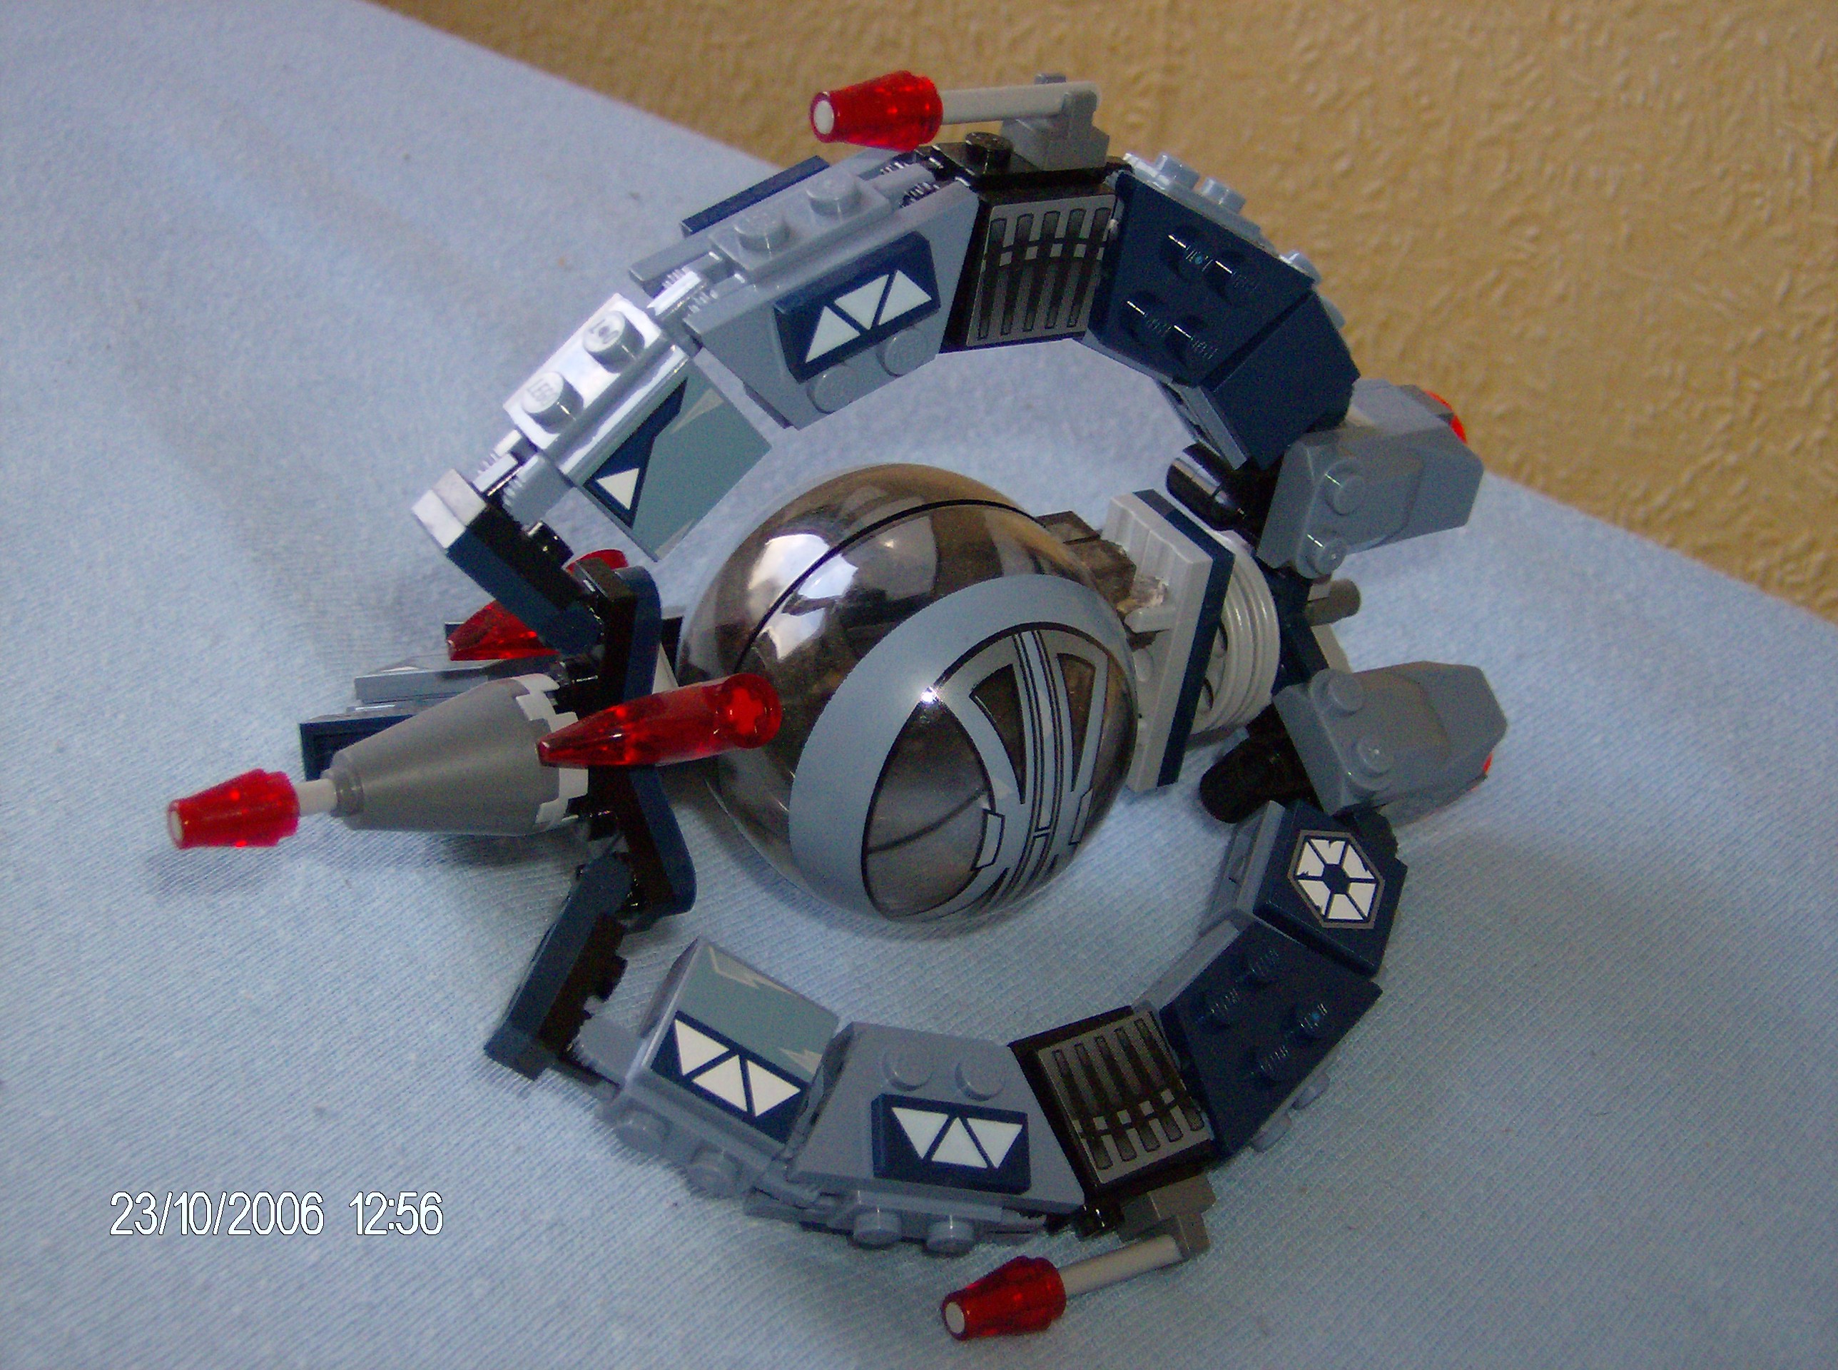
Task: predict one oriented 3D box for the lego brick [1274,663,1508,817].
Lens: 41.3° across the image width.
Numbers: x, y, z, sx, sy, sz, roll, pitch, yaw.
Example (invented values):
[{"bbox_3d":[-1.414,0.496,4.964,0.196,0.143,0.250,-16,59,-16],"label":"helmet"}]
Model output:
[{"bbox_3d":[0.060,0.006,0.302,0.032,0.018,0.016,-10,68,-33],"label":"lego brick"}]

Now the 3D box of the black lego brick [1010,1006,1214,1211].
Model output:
[{"bbox_3d":[0.019,0.046,0.256,0.016,0.013,0.018,-12,70,-34],"label":"black lego brick"}]

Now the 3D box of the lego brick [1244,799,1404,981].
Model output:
[{"bbox_3d":[0.046,0.024,0.280,0.017,0.006,0.016,32,52,-10],"label":"lego brick"}]

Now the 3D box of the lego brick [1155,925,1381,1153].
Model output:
[{"bbox_3d":[0.037,0.036,0.266,0.032,0.005,0.016,-35,83,-38],"label":"lego brick"}]

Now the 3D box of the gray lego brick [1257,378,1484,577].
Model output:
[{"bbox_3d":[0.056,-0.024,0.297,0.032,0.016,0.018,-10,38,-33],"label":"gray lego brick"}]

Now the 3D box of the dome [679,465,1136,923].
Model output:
[{"bbox_3d":[-0.001,0.001,0.266,0.049,0.049,0.049,5,35,-3],"label":"dome"}]

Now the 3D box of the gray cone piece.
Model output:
[{"bbox_3d":[-0.047,0.009,0.242,0.024,0.016,0.016,-10,68,-33],"label":"gray cone piece"}]

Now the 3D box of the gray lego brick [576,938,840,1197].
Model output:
[{"bbox_3d":[-0.022,0.038,0.239,0.019,0.014,0.019,31,52,-11],"label":"gray lego brick"}]

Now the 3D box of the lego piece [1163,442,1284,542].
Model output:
[{"bbox_3d":[0.035,-0.023,0.283,0.014,0.008,0.008,28,13,-48],"label":"lego piece"}]

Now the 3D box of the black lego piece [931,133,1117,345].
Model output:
[{"bbox_3d":[0.009,-0.044,0.243,0.017,0.019,0.013,-12,39,-32],"label":"black lego piece"}]

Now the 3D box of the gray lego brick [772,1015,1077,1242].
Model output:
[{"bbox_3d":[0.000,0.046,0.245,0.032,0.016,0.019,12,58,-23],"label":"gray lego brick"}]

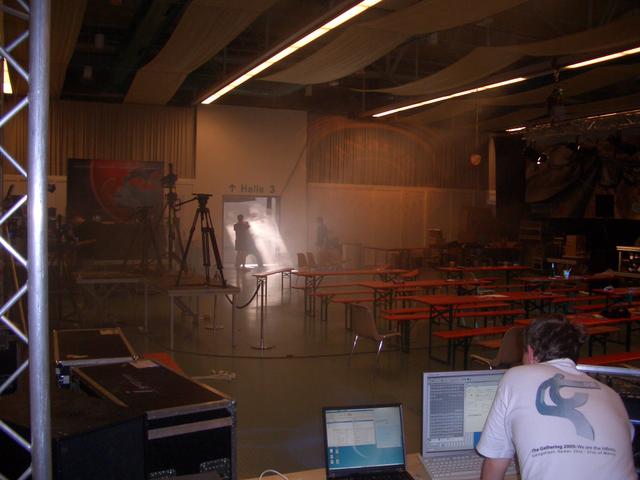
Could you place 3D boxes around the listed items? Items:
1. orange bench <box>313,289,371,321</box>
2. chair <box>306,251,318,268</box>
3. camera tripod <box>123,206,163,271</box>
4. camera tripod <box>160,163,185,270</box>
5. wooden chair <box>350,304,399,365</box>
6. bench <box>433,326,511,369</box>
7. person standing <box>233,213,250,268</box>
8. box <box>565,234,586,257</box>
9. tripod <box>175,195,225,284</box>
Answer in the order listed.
[{"bbox_3d":[0.843,1.176,11.690,2.200,0.460,0.250,0,3,-24],"label":"orange bench"},{"bbox_3d":[-0.091,0.731,17.575,0.520,0.790,0.480,0,3,-22],"label":"chair"},{"bbox_3d":[-3.263,-0.044,11.895,0.650,1.140,0.620,1,3,0],"label":"camera tripod"},{"bbox_3d":[-2.655,-0.422,11.656,0.500,1.930,0.480,1,3,0],"label":"camera tripod"},{"bbox_3d":[0.686,1.177,8.212,0.500,0.770,0.460,-1,3,-33],"label":"wooden chair"},{"bbox_3d":[2.428,1.359,8.079,2.200,0.460,0.250,0,3,-24],"label":"bench"},{"bbox_3d":[-2.521,0.057,20.959,0.520,1.770,0.350,1,3,6],"label":"person standing"},{"bbox_3d":[5.542,0.113,14.117,0.420,0.480,0.380,2,3,27],"label":"box"},{"bbox_3d":[-1.670,-0.005,9.360,0.720,1.330,0.650,0,3,-6],"label":"tripod"}]

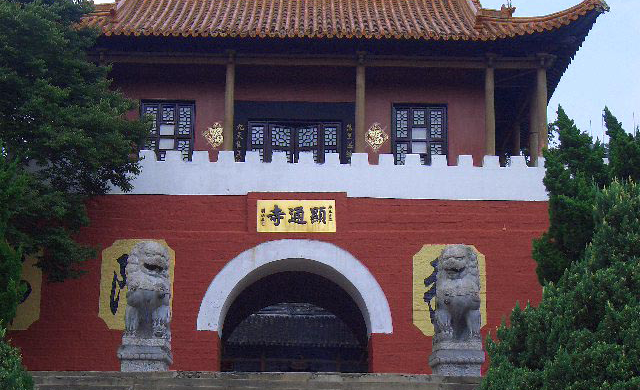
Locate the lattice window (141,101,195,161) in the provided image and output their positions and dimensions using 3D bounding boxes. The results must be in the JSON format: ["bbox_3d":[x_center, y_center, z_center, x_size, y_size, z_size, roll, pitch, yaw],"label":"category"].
[{"bbox_3d":[-3.271,-1.290,27.081,1.204,1.501,0.120,1,-14,-1],"label":"lattice window"}]

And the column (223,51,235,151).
[{"bbox_3d":[-1.871,-1.425,26.117,0.200,3.111,0.200,1,-14,-1],"label":"column"}]

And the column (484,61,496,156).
[{"bbox_3d":[3.519,-1.350,26.223,0.200,3.117,0.200,1,-14,-1],"label":"column"}]

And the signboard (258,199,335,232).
[{"bbox_3d":[-0.456,0.429,24.831,1.526,0.626,0.100,1,-14,-1],"label":"signboard"}]

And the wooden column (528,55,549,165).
[{"bbox_3d":[4.604,-1.344,26.247,0.220,3.136,0.220,1,-14,-1],"label":"wooden column"}]

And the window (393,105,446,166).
[{"bbox_3d":[2.128,-1.215,27.187,1.225,1.519,0.120,1,-14,-1],"label":"window"}]

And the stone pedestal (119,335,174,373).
[{"bbox_3d":[-3.123,2.931,22.806,0.824,0.618,1.250,1,-14,-1],"label":"stone pedestal"}]

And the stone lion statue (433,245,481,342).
[{"bbox_3d":[2.468,1.839,23.197,0.766,1.785,1.150,1,-14,-1],"label":"stone lion statue"}]

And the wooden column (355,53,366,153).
[{"bbox_3d":[0.825,-1.388,26.170,0.200,3.114,0.200,1,-14,-1],"label":"wooden column"}]

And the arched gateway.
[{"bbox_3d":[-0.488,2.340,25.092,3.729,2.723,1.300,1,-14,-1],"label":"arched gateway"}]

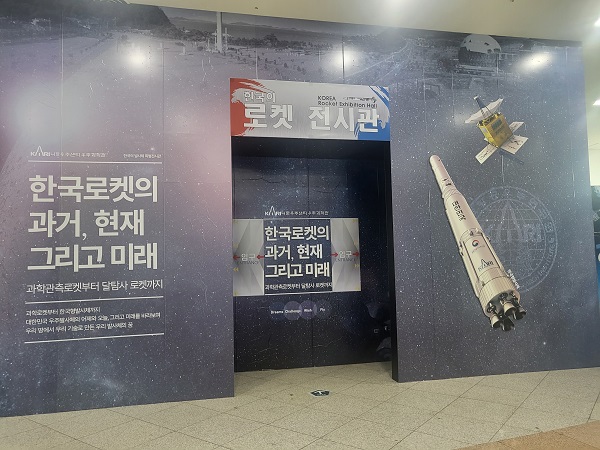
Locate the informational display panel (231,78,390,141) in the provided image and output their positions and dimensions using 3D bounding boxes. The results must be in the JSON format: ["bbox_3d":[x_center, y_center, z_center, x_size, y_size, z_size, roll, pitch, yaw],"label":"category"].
[{"bbox_3d":[0.165,-1.410,5.554,2.009,0.706,0.050,-1,-4,-12],"label":"informational display panel"}]

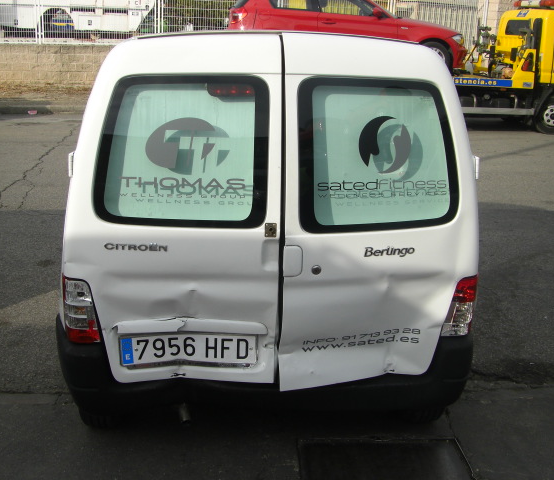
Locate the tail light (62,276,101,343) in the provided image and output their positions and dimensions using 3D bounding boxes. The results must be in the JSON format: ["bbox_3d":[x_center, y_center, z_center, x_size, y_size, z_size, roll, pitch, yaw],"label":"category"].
[{"bbox_3d":[-0.771,0.274,2.770,0.145,0.245,0.120,0,9,-1],"label":"tail light"}]

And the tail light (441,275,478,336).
[{"bbox_3d":[0.746,0.268,2.870,0.140,0.240,0.120,-1,9,-6],"label":"tail light"}]

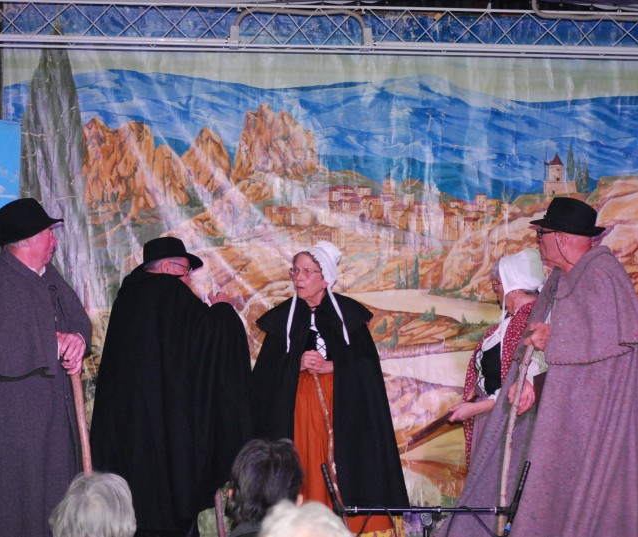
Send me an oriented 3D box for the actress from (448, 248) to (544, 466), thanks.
[{"bbox_3d":[0.871,0.667,10.300,0.450,1.520,0.500,0,0,-37],"label":"actress"}]

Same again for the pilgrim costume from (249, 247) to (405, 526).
[{"bbox_3d":[0.029,0.618,9.950,0.760,1.470,0.520,0,0,7],"label":"pilgrim costume"}]

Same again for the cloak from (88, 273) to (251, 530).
[{"bbox_3d":[-0.660,0.601,9.800,0.720,1.220,0.580,0,0,37],"label":"cloak"}]

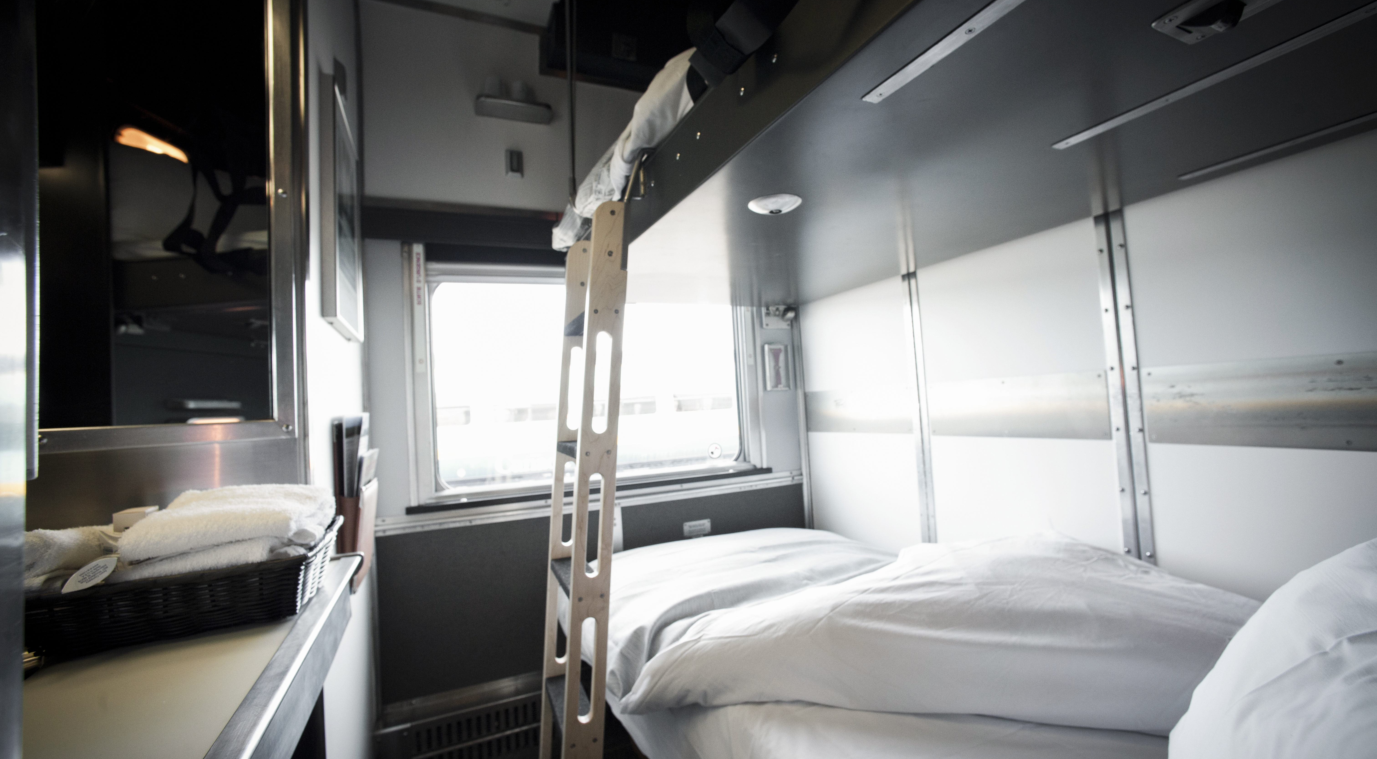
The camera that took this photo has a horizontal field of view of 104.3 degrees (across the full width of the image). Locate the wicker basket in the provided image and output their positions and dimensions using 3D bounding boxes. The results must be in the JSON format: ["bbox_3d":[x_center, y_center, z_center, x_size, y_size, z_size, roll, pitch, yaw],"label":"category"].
[{"bbox_3d":[-0.583,0.229,0.596,0.302,0.065,0.227,-2,-3,-25],"label":"wicker basket"}]

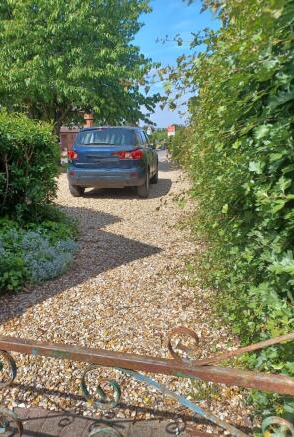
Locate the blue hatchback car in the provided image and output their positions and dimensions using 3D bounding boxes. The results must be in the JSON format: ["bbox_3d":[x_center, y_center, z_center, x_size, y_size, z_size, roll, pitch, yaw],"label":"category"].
[{"bbox_3d":[-0.685,-1.630,8.700,1.820,1.650,4.380,2,14,7],"label":"blue hatchback car"}]

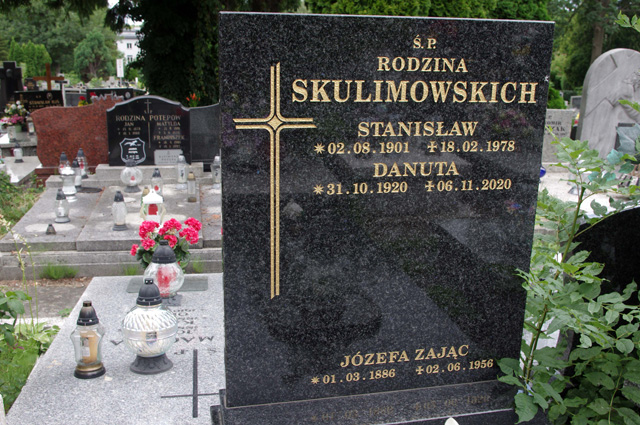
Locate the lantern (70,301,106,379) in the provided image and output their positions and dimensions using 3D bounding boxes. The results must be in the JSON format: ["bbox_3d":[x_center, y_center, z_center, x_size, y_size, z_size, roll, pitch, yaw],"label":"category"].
[{"bbox_3d":[-0.742,0.402,2.046,0.109,0.243,0.109,-1,12,-10],"label":"lantern"}]

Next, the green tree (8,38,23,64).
[{"bbox_3d":[-17.066,-8.220,35.681,0.837,2.992,0.837,-1,12,-10],"label":"green tree"}]

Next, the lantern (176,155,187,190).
[{"bbox_3d":[-1.245,-0.369,5.768,0.104,0.292,0.104,-1,12,-10],"label":"lantern"}]

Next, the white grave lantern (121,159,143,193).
[{"bbox_3d":[-1.672,-0.336,5.694,0.192,0.275,0.192,-1,12,-10],"label":"white grave lantern"}]

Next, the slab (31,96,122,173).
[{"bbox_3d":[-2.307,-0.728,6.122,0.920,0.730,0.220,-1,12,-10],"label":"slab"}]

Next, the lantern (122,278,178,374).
[{"bbox_3d":[-0.554,0.365,2.087,0.180,0.304,0.180,-1,12,-10],"label":"lantern"}]

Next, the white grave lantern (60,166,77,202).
[{"bbox_3d":[-2.128,-0.251,5.405,0.134,0.296,0.134,-1,12,-10],"label":"white grave lantern"}]

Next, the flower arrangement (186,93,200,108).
[{"bbox_3d":[-2.075,-1.759,10.460,0.245,0.372,0.245,-1,12,-10],"label":"flower arrangement"}]

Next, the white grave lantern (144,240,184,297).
[{"bbox_3d":[-0.703,0.267,2.879,0.185,0.282,0.185,-1,12,-10],"label":"white grave lantern"}]

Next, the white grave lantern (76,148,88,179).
[{"bbox_3d":[-2.199,-0.458,5.922,0.107,0.261,0.107,-1,12,-10],"label":"white grave lantern"}]

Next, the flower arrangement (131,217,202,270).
[{"bbox_3d":[-0.765,0.194,3.181,0.348,0.346,0.331,-1,12,-10],"label":"flower arrangement"}]

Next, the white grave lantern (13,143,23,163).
[{"bbox_3d":[-3.541,-0.707,7.476,0.117,0.223,0.117,-1,12,-10],"label":"white grave lantern"}]

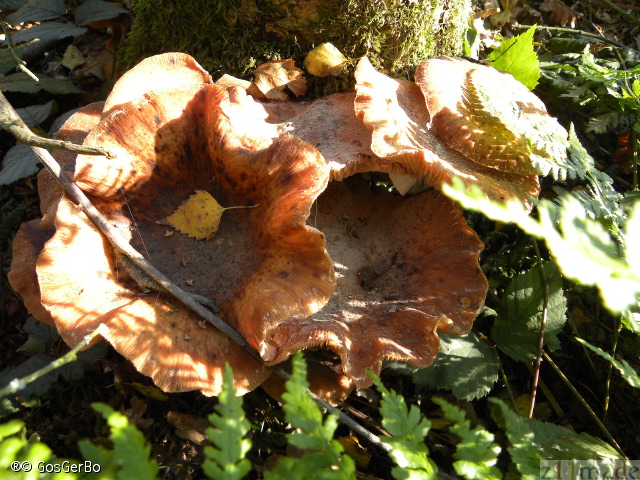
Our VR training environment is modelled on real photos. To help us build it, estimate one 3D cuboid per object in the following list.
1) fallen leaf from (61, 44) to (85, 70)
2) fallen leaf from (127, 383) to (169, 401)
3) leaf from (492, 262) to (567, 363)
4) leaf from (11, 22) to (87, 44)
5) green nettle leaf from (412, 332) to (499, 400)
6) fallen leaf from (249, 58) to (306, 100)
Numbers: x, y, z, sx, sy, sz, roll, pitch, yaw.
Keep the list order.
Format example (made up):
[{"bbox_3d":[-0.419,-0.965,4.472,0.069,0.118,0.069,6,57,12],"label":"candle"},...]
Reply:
[{"bbox_3d":[-0.391,-0.288,0.760,0.038,0.012,0.046,-1,53,-8],"label":"fallen leaf"},{"bbox_3d":[-0.177,0.153,0.490,0.043,0.013,0.022,15,41,8],"label":"fallen leaf"},{"bbox_3d":[0.214,0.074,0.490,0.073,0.018,0.100,9,63,1],"label":"leaf"},{"bbox_3d":[-0.441,-0.335,0.780,0.116,0.017,0.050,-7,47,-7],"label":"leaf"},{"bbox_3d":[0.131,0.123,0.475,0.090,0.018,0.068,16,57,7],"label":"green nettle leaf"},{"bbox_3d":[-0.053,-0.204,0.610,0.070,0.025,0.056,0,60,0],"label":"fallen leaf"}]

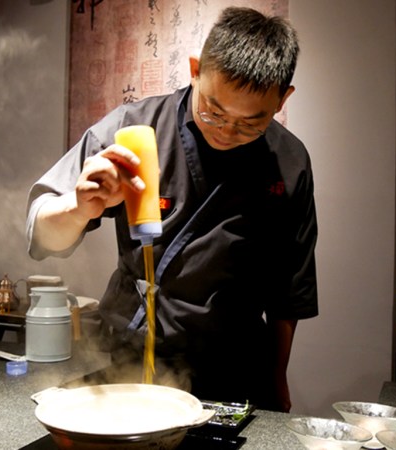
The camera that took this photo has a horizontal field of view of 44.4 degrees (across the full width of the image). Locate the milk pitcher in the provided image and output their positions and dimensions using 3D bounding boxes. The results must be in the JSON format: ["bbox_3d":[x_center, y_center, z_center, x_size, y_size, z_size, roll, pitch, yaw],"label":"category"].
[{"bbox_3d":[-0.415,0.283,1.415,0.170,0.200,0.132,2,-1,-42],"label":"milk pitcher"}]

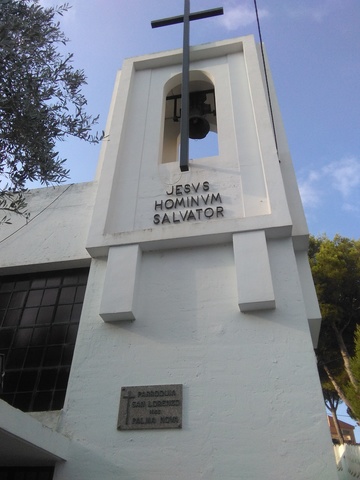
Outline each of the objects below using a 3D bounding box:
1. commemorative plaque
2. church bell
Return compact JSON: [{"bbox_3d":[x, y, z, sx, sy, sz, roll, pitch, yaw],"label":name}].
[{"bbox_3d":[-0.325,1.842,4.294,0.719,0.455,0.030,-6,-38,10],"label":"commemorative plaque"},{"bbox_3d":[0.360,-2.770,8.535,0.607,1.056,0.572,1,-37,1],"label":"church bell"}]

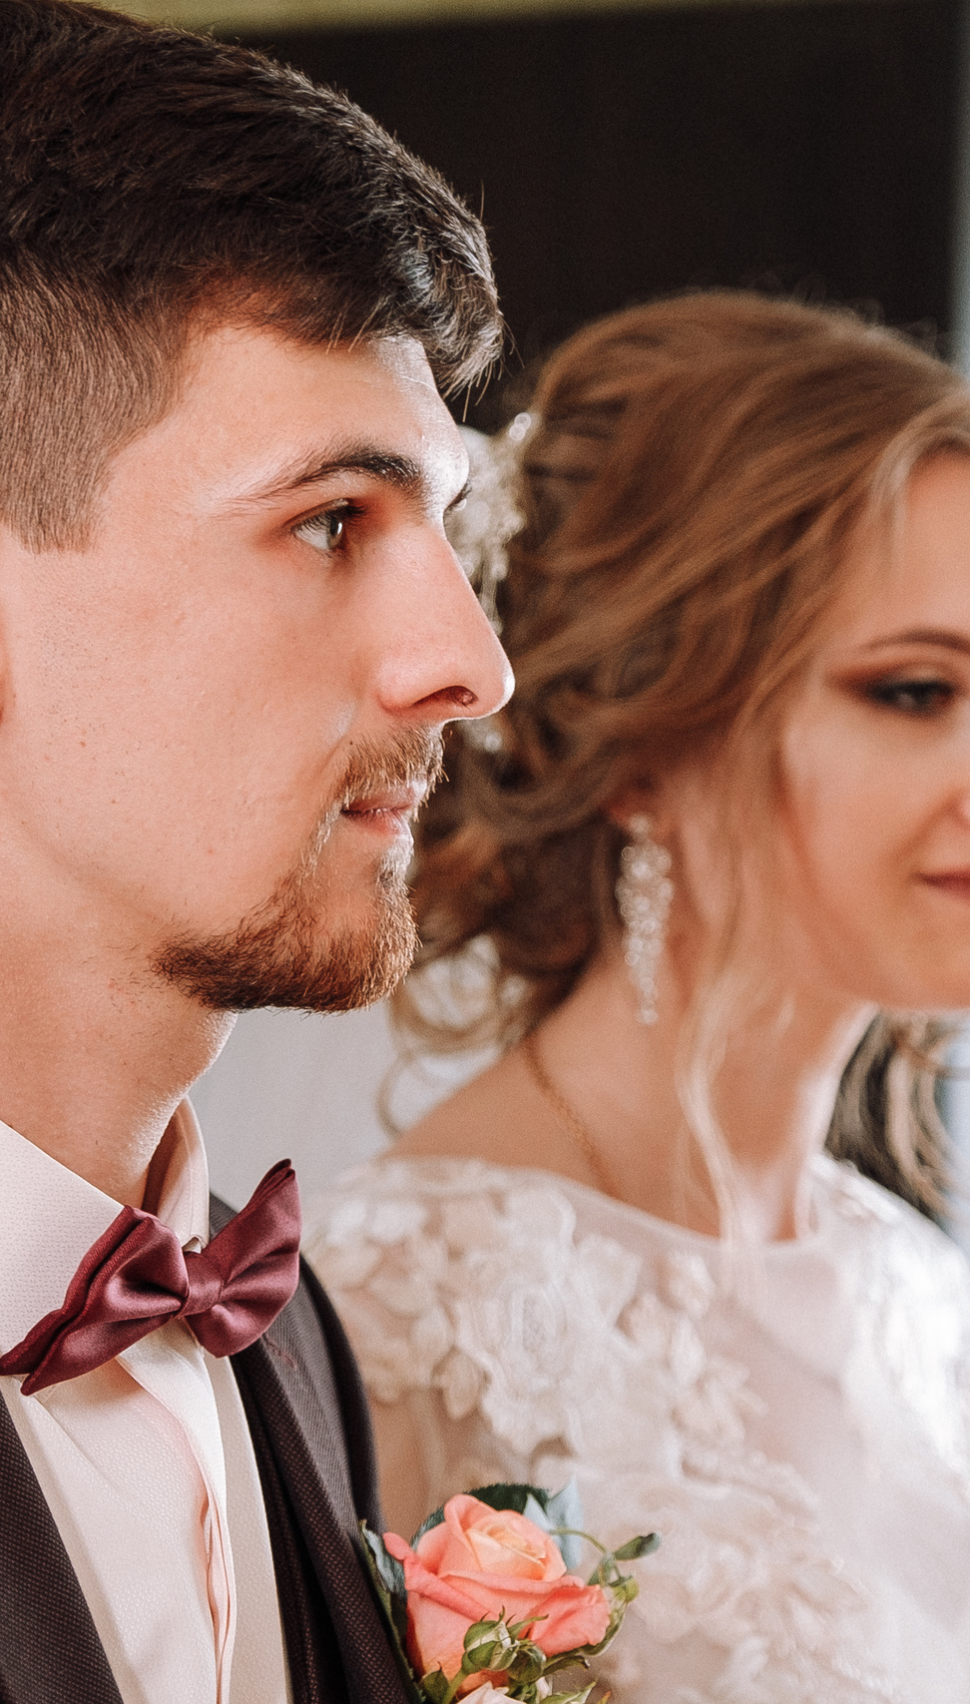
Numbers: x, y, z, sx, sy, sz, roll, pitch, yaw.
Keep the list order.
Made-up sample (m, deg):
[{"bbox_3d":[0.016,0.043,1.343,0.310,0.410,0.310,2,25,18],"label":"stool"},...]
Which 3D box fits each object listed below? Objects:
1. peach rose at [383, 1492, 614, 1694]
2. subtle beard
[{"bbox_3d":[0.004,0.188,1.485,0.056,0.050,0.055,-7,26,-40],"label":"peach rose"},{"bbox_3d":[-0.043,0.004,1.475,0.062,0.071,0.084,1,1,20],"label":"subtle beard"}]

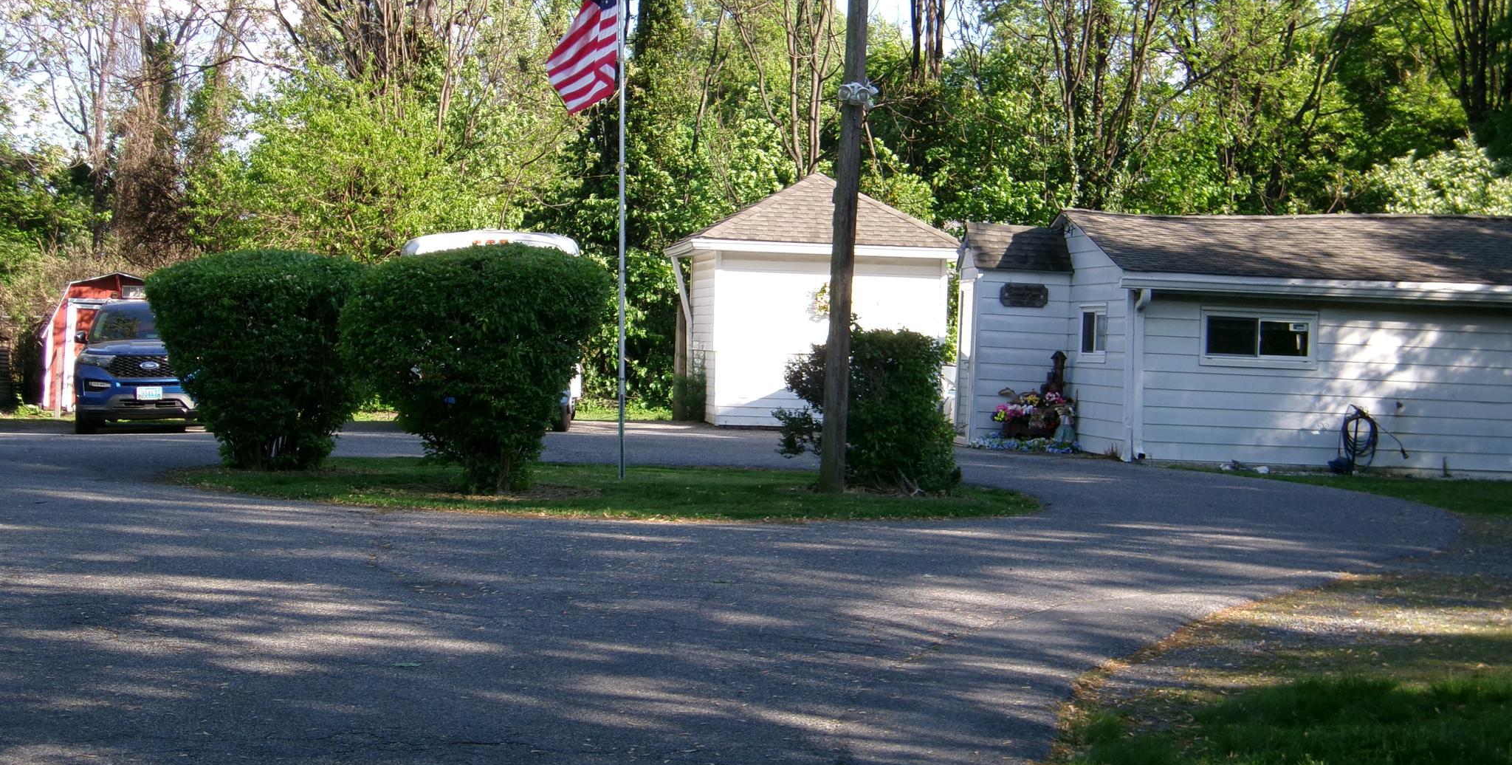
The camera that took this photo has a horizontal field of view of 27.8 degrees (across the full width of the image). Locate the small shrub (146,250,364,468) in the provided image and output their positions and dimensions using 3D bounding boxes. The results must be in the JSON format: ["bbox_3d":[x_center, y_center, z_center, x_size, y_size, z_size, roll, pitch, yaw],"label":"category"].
[{"bbox_3d":[-5.272,-0.256,32.300,2.360,2.300,2.250,2,1,-9],"label":"small shrub"}]

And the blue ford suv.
[{"bbox_3d":[-8.365,-0.235,42.000,2.080,1.780,5.050,2,1,-12],"label":"blue ford suv"}]

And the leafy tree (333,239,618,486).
[{"bbox_3d":[-2.641,-0.140,28.900,2.550,2.360,2.350,2,1,-5],"label":"leafy tree"}]

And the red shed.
[{"bbox_3d":[-10.918,-0.701,52.739,2.450,2.330,2.900,2,1,-7],"label":"red shed"}]

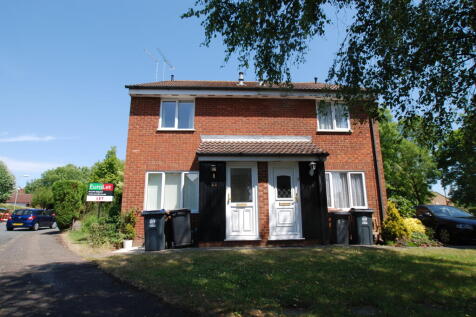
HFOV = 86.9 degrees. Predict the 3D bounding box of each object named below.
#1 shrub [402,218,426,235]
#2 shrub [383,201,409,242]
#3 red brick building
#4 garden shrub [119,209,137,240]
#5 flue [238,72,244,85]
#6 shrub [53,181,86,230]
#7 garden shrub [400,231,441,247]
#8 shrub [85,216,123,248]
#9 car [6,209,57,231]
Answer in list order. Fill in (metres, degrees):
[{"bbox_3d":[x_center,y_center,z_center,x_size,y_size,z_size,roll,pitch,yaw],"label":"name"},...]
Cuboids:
[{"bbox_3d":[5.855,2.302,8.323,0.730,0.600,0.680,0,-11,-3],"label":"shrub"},{"bbox_3d":[5.042,2.006,8.033,0.770,1.280,0.740,0,-11,-3],"label":"shrub"},{"bbox_3d":[0.459,-0.498,12.269,8.800,7.950,10.000,0,-11,-3],"label":"red brick building"},{"bbox_3d":[-3.280,1.954,7.455,0.510,0.910,0.500,0,-11,-3],"label":"garden shrub"},{"bbox_3d":[0.149,-3.393,10.681,0.230,0.560,0.230,0,-11,-3],"label":"flue"},{"bbox_3d":[-10.089,2.804,15.045,1.850,2.900,1.800,0,-11,-3],"label":"shrub"},{"bbox_3d":[5.572,2.401,7.676,1.200,0.450,0.750,0,-11,-3],"label":"garden shrub"},{"bbox_3d":[-4.250,2.313,7.946,1.080,0.930,0.950,0,-11,-3],"label":"shrub"},{"bbox_3d":[-15.320,4.647,19.103,1.750,1.500,4.100,2,-11,-11],"label":"car"}]

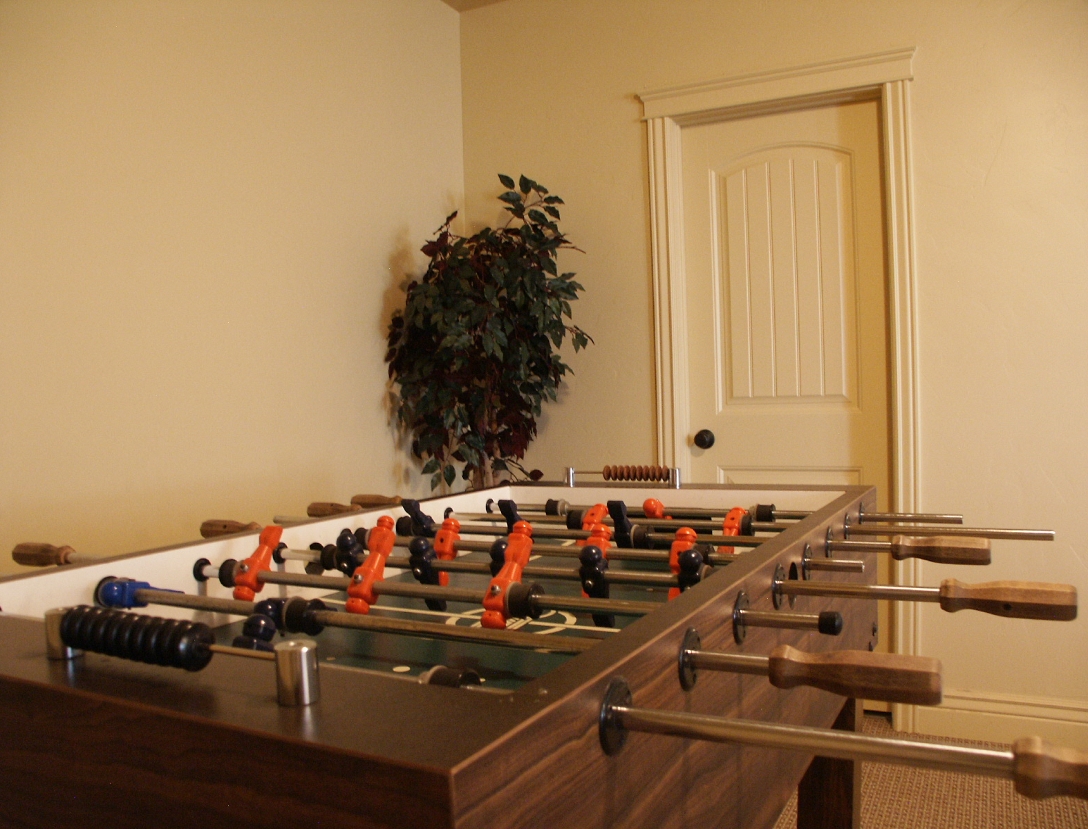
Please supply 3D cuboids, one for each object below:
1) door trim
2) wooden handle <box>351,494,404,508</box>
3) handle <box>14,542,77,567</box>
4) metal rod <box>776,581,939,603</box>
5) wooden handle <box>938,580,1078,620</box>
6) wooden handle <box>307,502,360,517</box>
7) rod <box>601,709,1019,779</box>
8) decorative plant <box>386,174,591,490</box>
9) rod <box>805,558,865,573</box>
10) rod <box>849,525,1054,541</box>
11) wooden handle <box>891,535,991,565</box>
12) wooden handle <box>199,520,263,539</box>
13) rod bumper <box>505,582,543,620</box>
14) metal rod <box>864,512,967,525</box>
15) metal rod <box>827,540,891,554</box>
[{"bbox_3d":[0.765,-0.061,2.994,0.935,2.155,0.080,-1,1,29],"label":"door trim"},{"bbox_3d":[-0.380,0.198,2.041,0.129,0.036,0.036,-2,1,29],"label":"wooden handle"},{"bbox_3d":[-0.797,0.224,1.424,0.126,0.036,0.036,-1,1,31],"label":"handle"},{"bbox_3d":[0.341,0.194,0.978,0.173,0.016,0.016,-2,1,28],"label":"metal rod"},{"bbox_3d":[0.469,0.189,0.906,0.129,0.036,0.036,-2,1,28],"label":"wooden handle"},{"bbox_3d":[-0.451,0.211,1.930,0.128,0.036,0.036,-2,1,28],"label":"wooden handle"},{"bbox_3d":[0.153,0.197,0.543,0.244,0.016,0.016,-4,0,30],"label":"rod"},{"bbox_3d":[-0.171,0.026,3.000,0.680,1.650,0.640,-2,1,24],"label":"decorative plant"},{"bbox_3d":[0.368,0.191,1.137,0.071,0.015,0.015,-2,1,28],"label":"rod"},{"bbox_3d":[0.608,0.179,1.353,0.293,0.016,0.016,-2,1,28],"label":"rod"},{"bbox_3d":[0.529,0.180,1.193,0.126,0.036,0.036,-3,0,30],"label":"wooden handle"},{"bbox_3d":[-0.575,0.213,1.635,0.128,0.036,0.036,-1,1,29],"label":"wooden handle"},{"bbox_3d":[-0.022,0.205,0.985,0.026,0.038,0.038,-2,1,29],"label":"rod bumper"},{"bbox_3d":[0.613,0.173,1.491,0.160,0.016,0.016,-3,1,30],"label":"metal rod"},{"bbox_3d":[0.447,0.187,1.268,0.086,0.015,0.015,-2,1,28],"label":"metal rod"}]

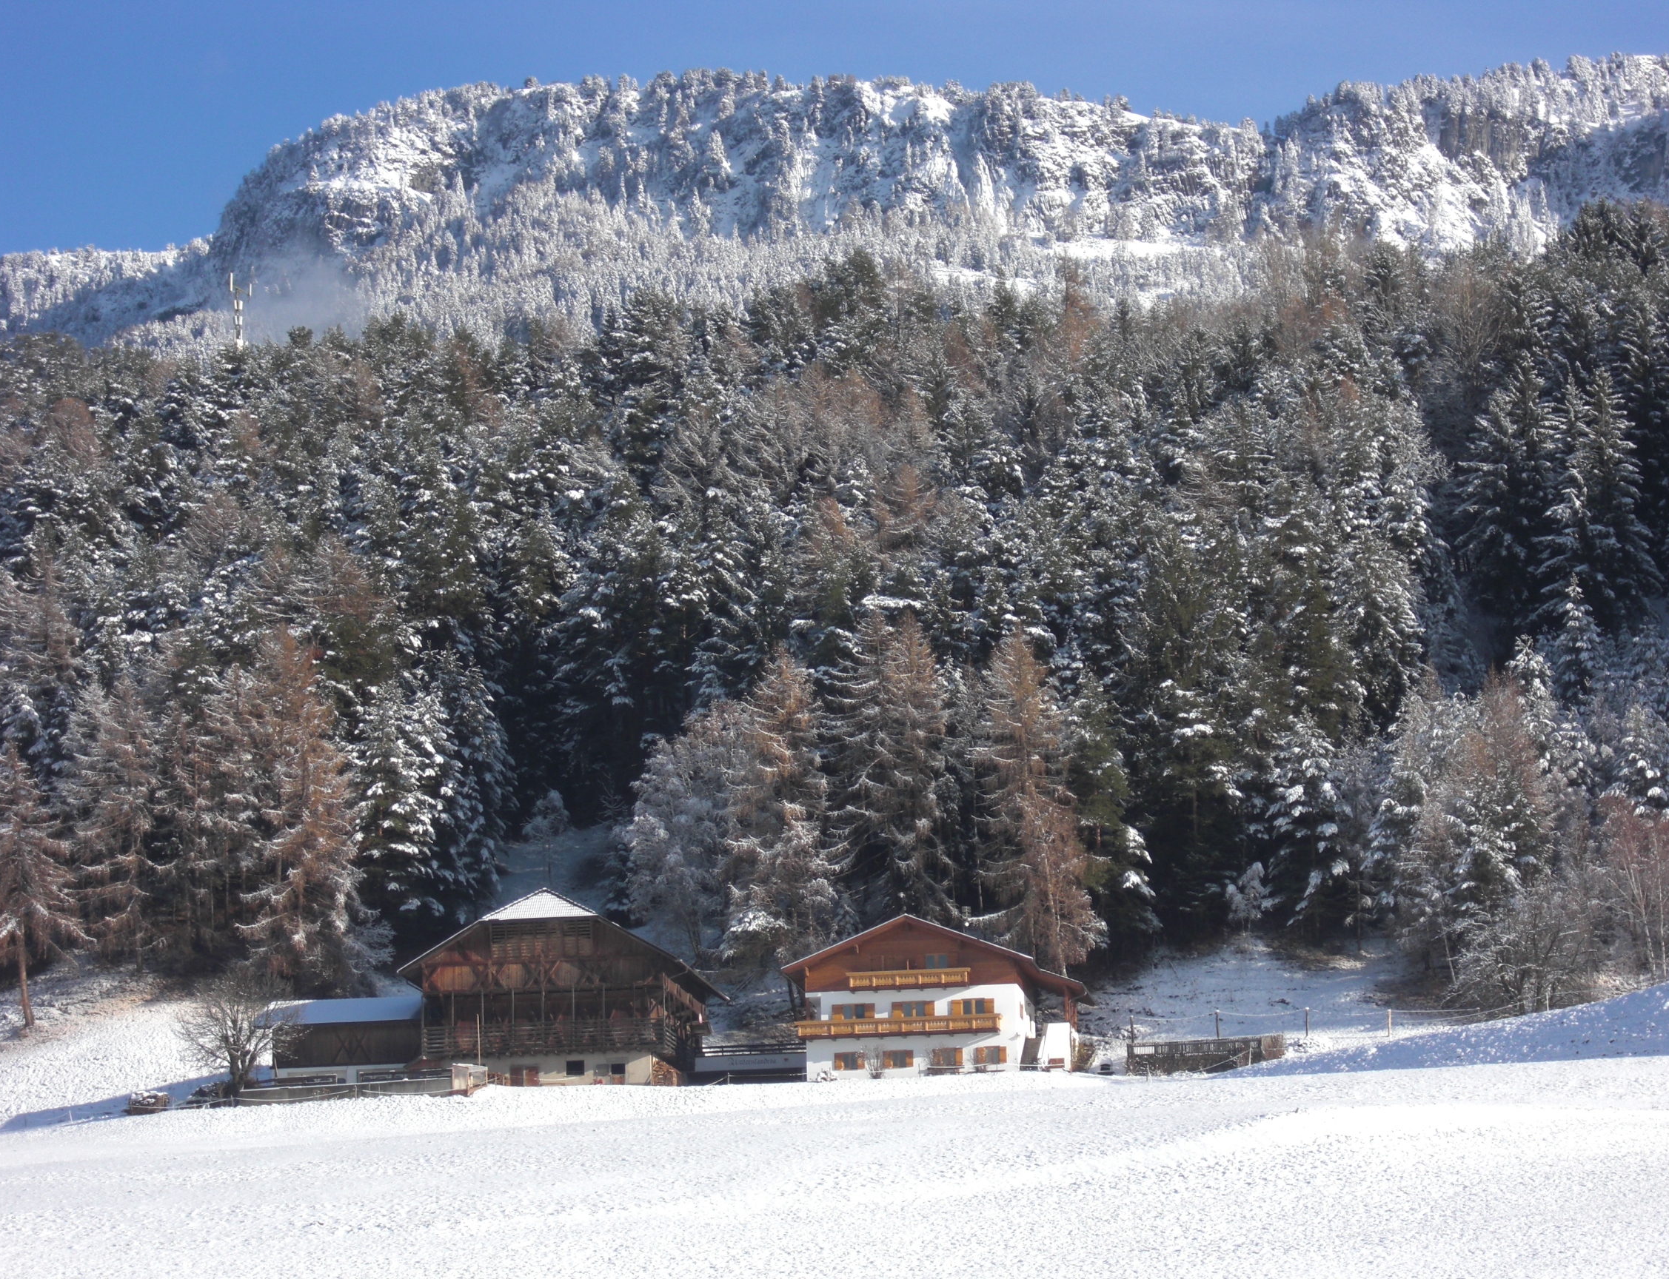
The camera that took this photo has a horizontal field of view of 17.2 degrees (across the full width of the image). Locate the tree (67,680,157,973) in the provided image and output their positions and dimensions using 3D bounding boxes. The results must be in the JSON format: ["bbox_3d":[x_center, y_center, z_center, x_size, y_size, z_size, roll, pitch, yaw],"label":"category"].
[{"bbox_3d":[-52.000,12.990,397.000,6.540,20.910,6.540,-3,-10,6],"label":"tree"}]

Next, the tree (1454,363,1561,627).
[{"bbox_3d":[59.690,-12.840,490.000,9.280,23.900,9.280,-3,-10,6],"label":"tree"}]

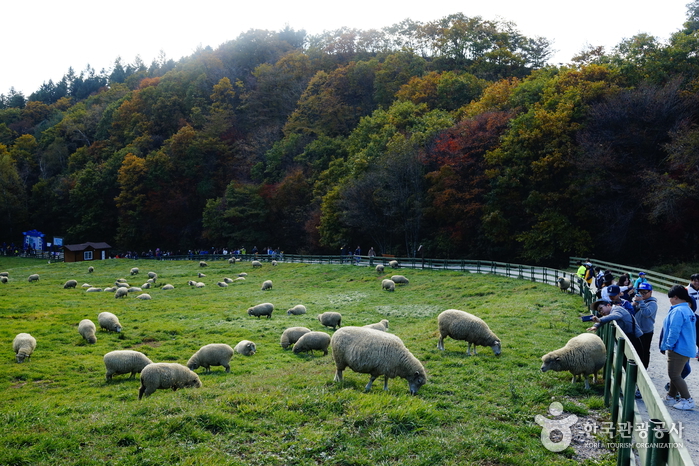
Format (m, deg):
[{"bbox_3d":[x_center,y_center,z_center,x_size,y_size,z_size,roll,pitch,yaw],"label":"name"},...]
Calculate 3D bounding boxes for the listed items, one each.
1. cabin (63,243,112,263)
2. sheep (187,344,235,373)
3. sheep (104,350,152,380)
[{"bbox_3d":[-41.563,3.179,108.000,4.100,3.100,6.900,6,10,43],"label":"cabin"},{"bbox_3d":[-3.478,3.140,17.000,1.220,0.740,0.500,1,7,10],"label":"sheep"},{"bbox_3d":[-5.434,3.295,16.900,1.270,0.740,0.500,0,7,-3],"label":"sheep"}]

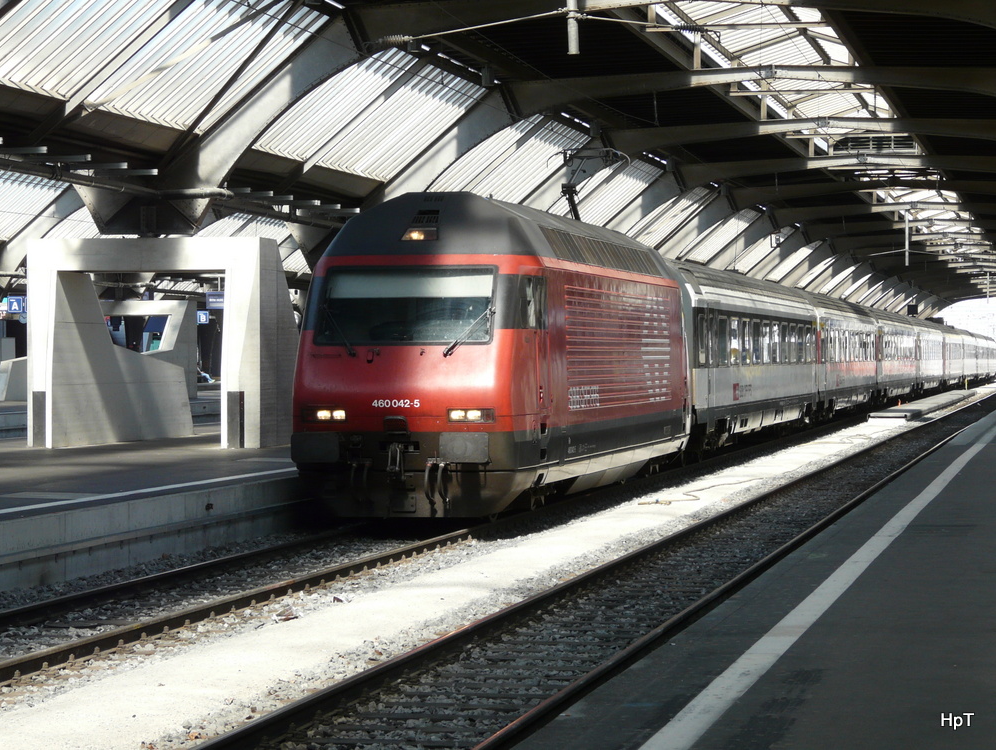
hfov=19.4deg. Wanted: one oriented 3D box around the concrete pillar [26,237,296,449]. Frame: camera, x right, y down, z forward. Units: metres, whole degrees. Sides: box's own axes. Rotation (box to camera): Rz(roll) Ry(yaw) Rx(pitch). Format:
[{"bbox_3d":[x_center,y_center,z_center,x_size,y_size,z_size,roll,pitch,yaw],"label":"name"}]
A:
[{"bbox_3d":[-5.450,-0.587,54.784,4.260,3.660,7.800,0,0,11],"label":"concrete pillar"}]

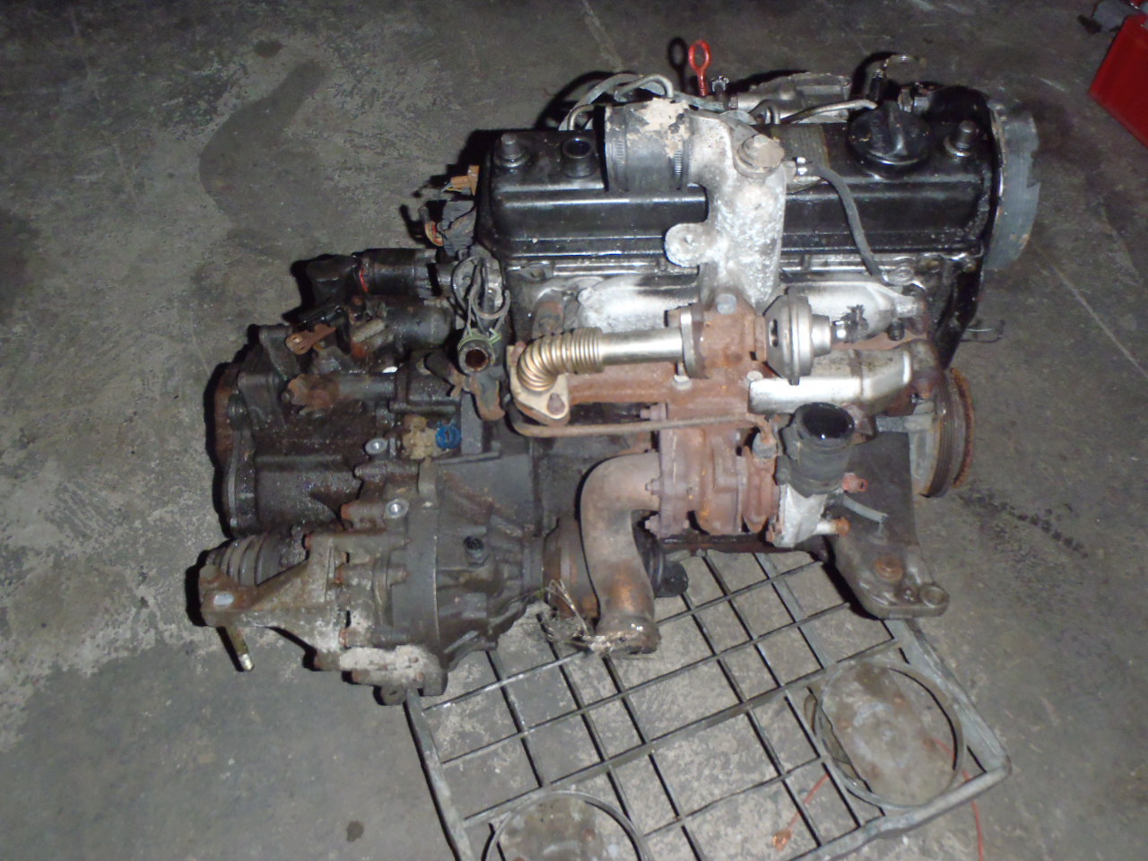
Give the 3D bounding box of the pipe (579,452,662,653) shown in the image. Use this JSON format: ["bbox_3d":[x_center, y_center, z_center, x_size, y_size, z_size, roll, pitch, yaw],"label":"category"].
[{"bbox_3d":[0.045,0.120,0.905,0.080,0.215,0.080,-2,32,2],"label":"pipe"}]

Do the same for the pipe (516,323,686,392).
[{"bbox_3d":[0.022,-0.060,0.785,0.142,0.058,0.050,-3,53,0],"label":"pipe"}]

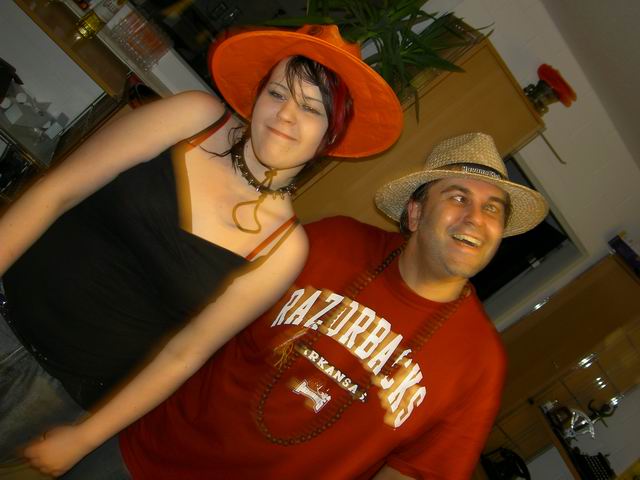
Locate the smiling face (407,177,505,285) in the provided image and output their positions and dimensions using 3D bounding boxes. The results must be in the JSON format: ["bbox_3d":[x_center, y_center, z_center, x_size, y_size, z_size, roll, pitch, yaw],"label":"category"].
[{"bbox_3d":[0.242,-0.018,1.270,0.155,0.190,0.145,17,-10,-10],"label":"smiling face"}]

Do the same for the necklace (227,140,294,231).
[{"bbox_3d":[-0.098,-0.091,1.230,0.125,0.135,0.120,34,9,-9],"label":"necklace"}]

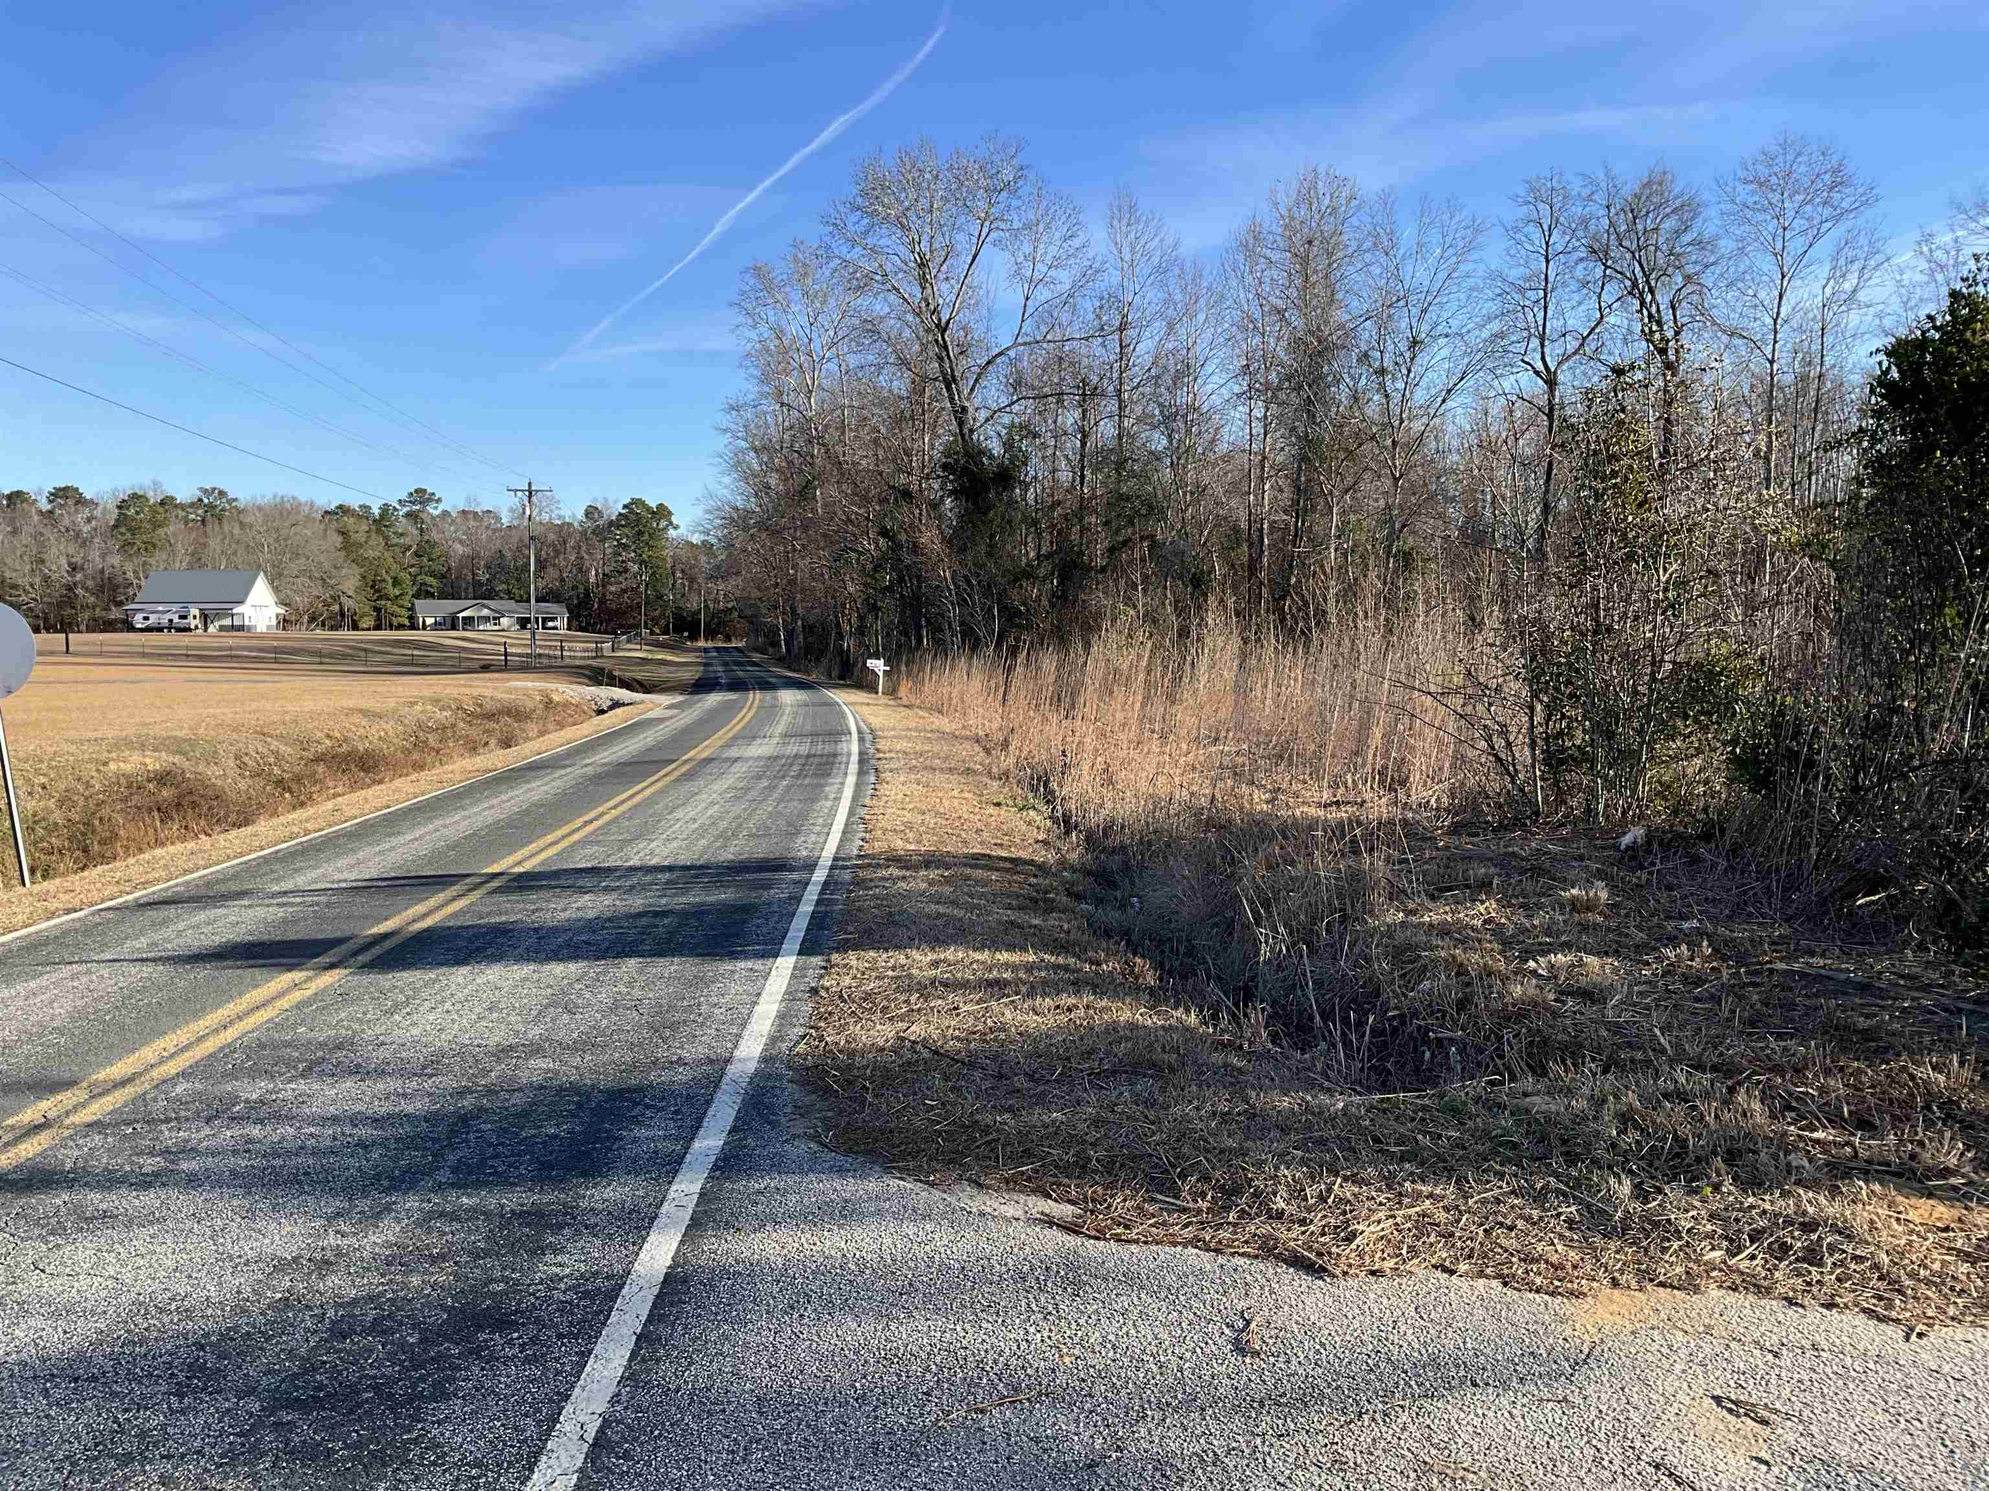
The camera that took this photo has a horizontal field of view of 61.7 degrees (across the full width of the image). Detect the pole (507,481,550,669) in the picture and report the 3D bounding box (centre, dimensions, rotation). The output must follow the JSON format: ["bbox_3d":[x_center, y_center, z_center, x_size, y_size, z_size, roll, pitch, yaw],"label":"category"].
[{"bbox_3d":[-25.542,-9.455,92.000,2.440,10.300,0.300,-1,4,-8],"label":"pole"}]

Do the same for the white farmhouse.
[{"bbox_3d":[-98.950,-18.105,209.768,13.300,7.900,16.000,0,4,0],"label":"white farmhouse"}]

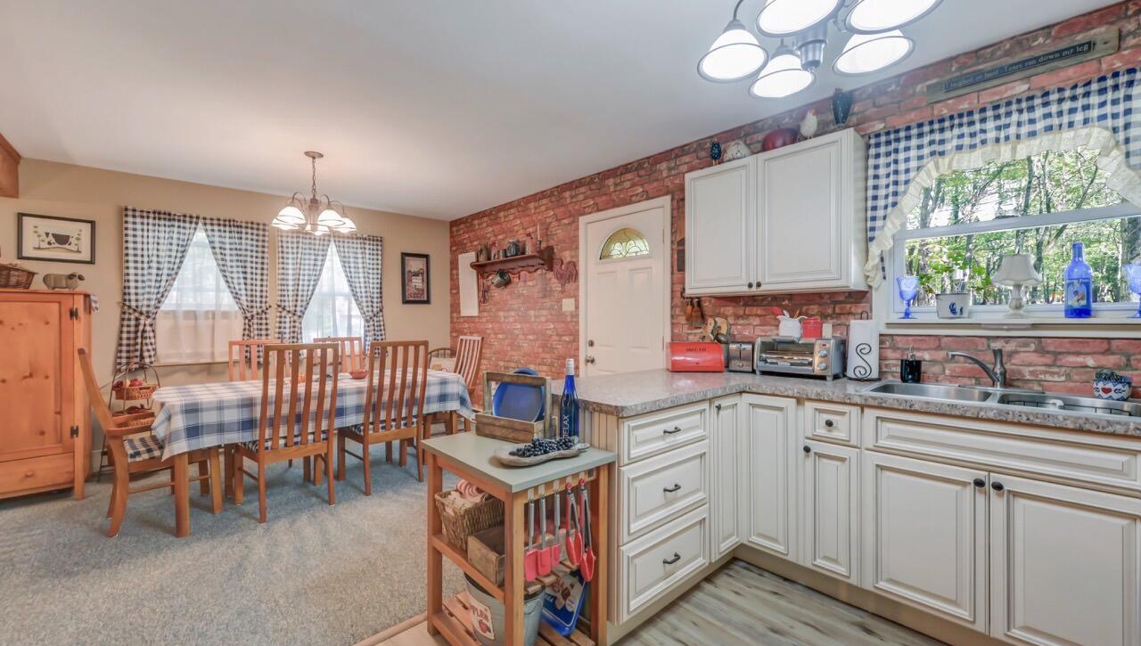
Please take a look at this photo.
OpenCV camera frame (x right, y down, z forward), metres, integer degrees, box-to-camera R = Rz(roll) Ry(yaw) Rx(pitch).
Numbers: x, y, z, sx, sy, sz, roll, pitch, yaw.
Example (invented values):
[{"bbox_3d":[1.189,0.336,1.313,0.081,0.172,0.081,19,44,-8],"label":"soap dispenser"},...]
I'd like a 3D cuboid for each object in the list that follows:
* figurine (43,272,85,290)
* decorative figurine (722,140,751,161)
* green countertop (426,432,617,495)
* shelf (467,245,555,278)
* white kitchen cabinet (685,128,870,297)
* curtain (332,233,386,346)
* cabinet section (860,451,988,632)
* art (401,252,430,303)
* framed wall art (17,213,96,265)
[{"bbox_3d":[-3.551,-0.282,3.110,0.185,0.145,0.090,0,0,-43],"label":"figurine"},{"bbox_3d":[0.977,-0.990,2.602,0.120,0.147,0.165,-1,1,-42],"label":"decorative figurine"},{"bbox_3d":[-0.212,0.480,1.672,0.447,0.024,0.625,-1,1,-42],"label":"green countertop"},{"bbox_3d":[-0.638,-0.613,4.551,0.190,0.250,1.230,-1,1,-42],"label":"shelf"},{"bbox_3d":[1.152,-0.550,2.568,0.320,0.771,0.923,0,0,-43],"label":"white kitchen cabinet"},{"bbox_3d":[-2.317,-0.281,4.878,0.568,1.342,0.100,-1,1,-42],"label":"curtain"},{"bbox_3d":[1.308,0.794,1.661,0.022,0.557,0.377,-1,1,-42],"label":"cabinet section"},{"bbox_3d":[-1.862,-0.530,5.359,0.350,0.605,0.028,-1,1,-42],"label":"art"},{"bbox_3d":[-4.027,-0.655,3.486,0.400,0.350,0.025,-1,1,-42],"label":"framed wall art"}]

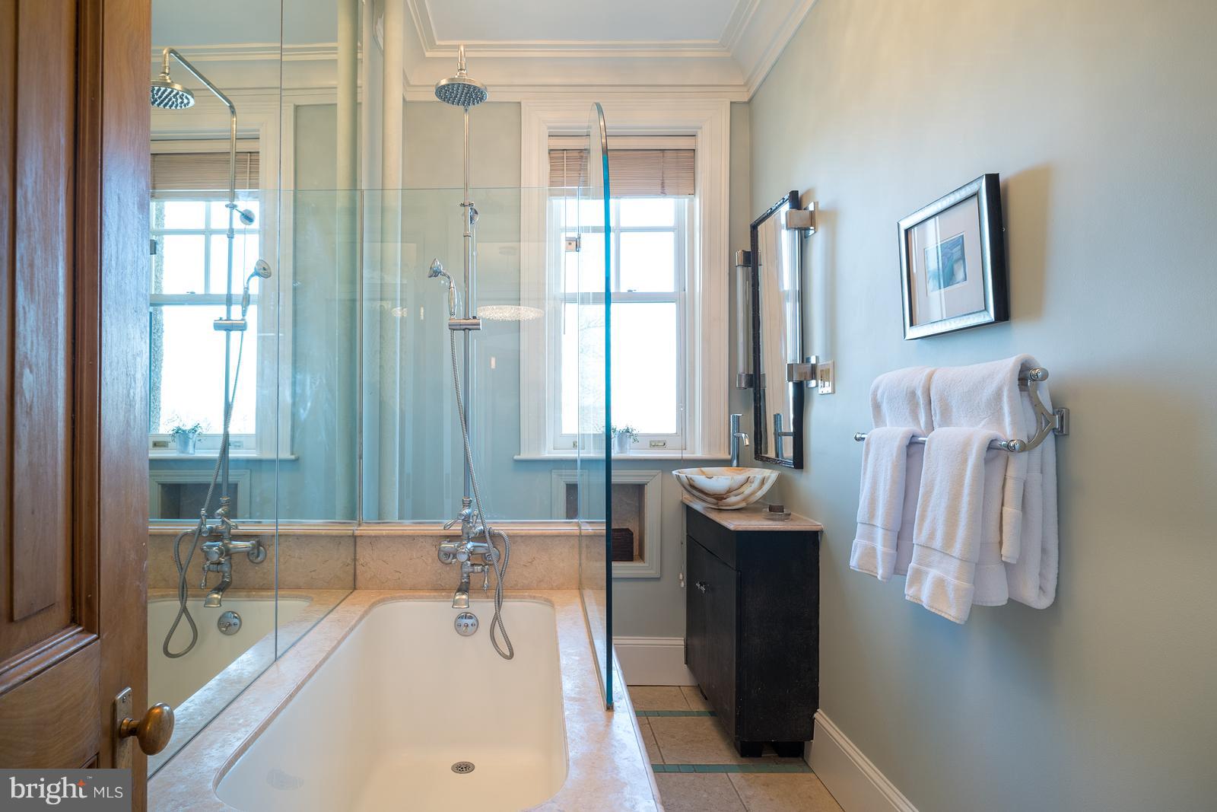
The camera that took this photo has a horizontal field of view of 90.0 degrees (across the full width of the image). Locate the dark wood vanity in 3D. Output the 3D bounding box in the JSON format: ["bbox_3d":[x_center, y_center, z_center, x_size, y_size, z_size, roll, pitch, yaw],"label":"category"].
[{"bbox_3d":[0.538,0.825,2.439,0.302,0.820,0.666,0,-1,-7],"label":"dark wood vanity"}]

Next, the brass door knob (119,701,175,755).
[{"bbox_3d":[-0.553,0.387,0.730,0.051,0.055,0.054,0,-1,-12],"label":"brass door knob"}]

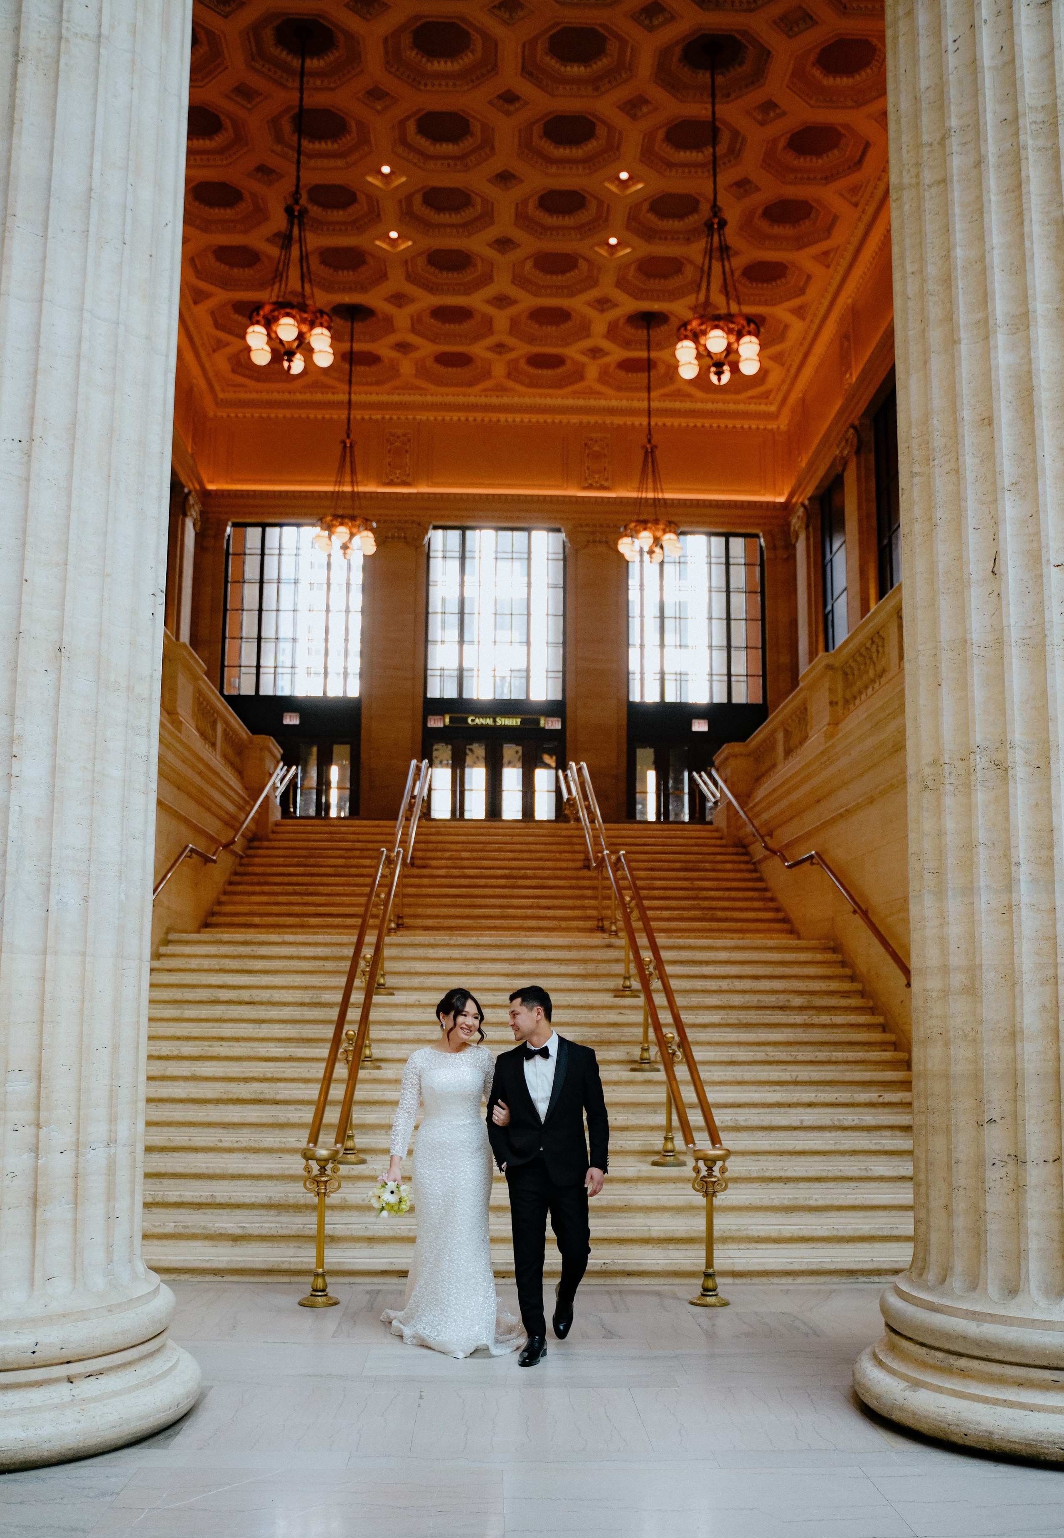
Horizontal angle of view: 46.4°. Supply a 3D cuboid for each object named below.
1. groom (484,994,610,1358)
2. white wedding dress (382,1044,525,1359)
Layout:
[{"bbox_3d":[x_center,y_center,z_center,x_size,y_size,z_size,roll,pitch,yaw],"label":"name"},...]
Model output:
[{"bbox_3d":[0.086,1.998,6.301,0.615,1.780,0.550,-1,-11,4],"label":"groom"},{"bbox_3d":[-0.410,2.189,6.468,0.742,1.466,0.750,1,-11,-2],"label":"white wedding dress"}]

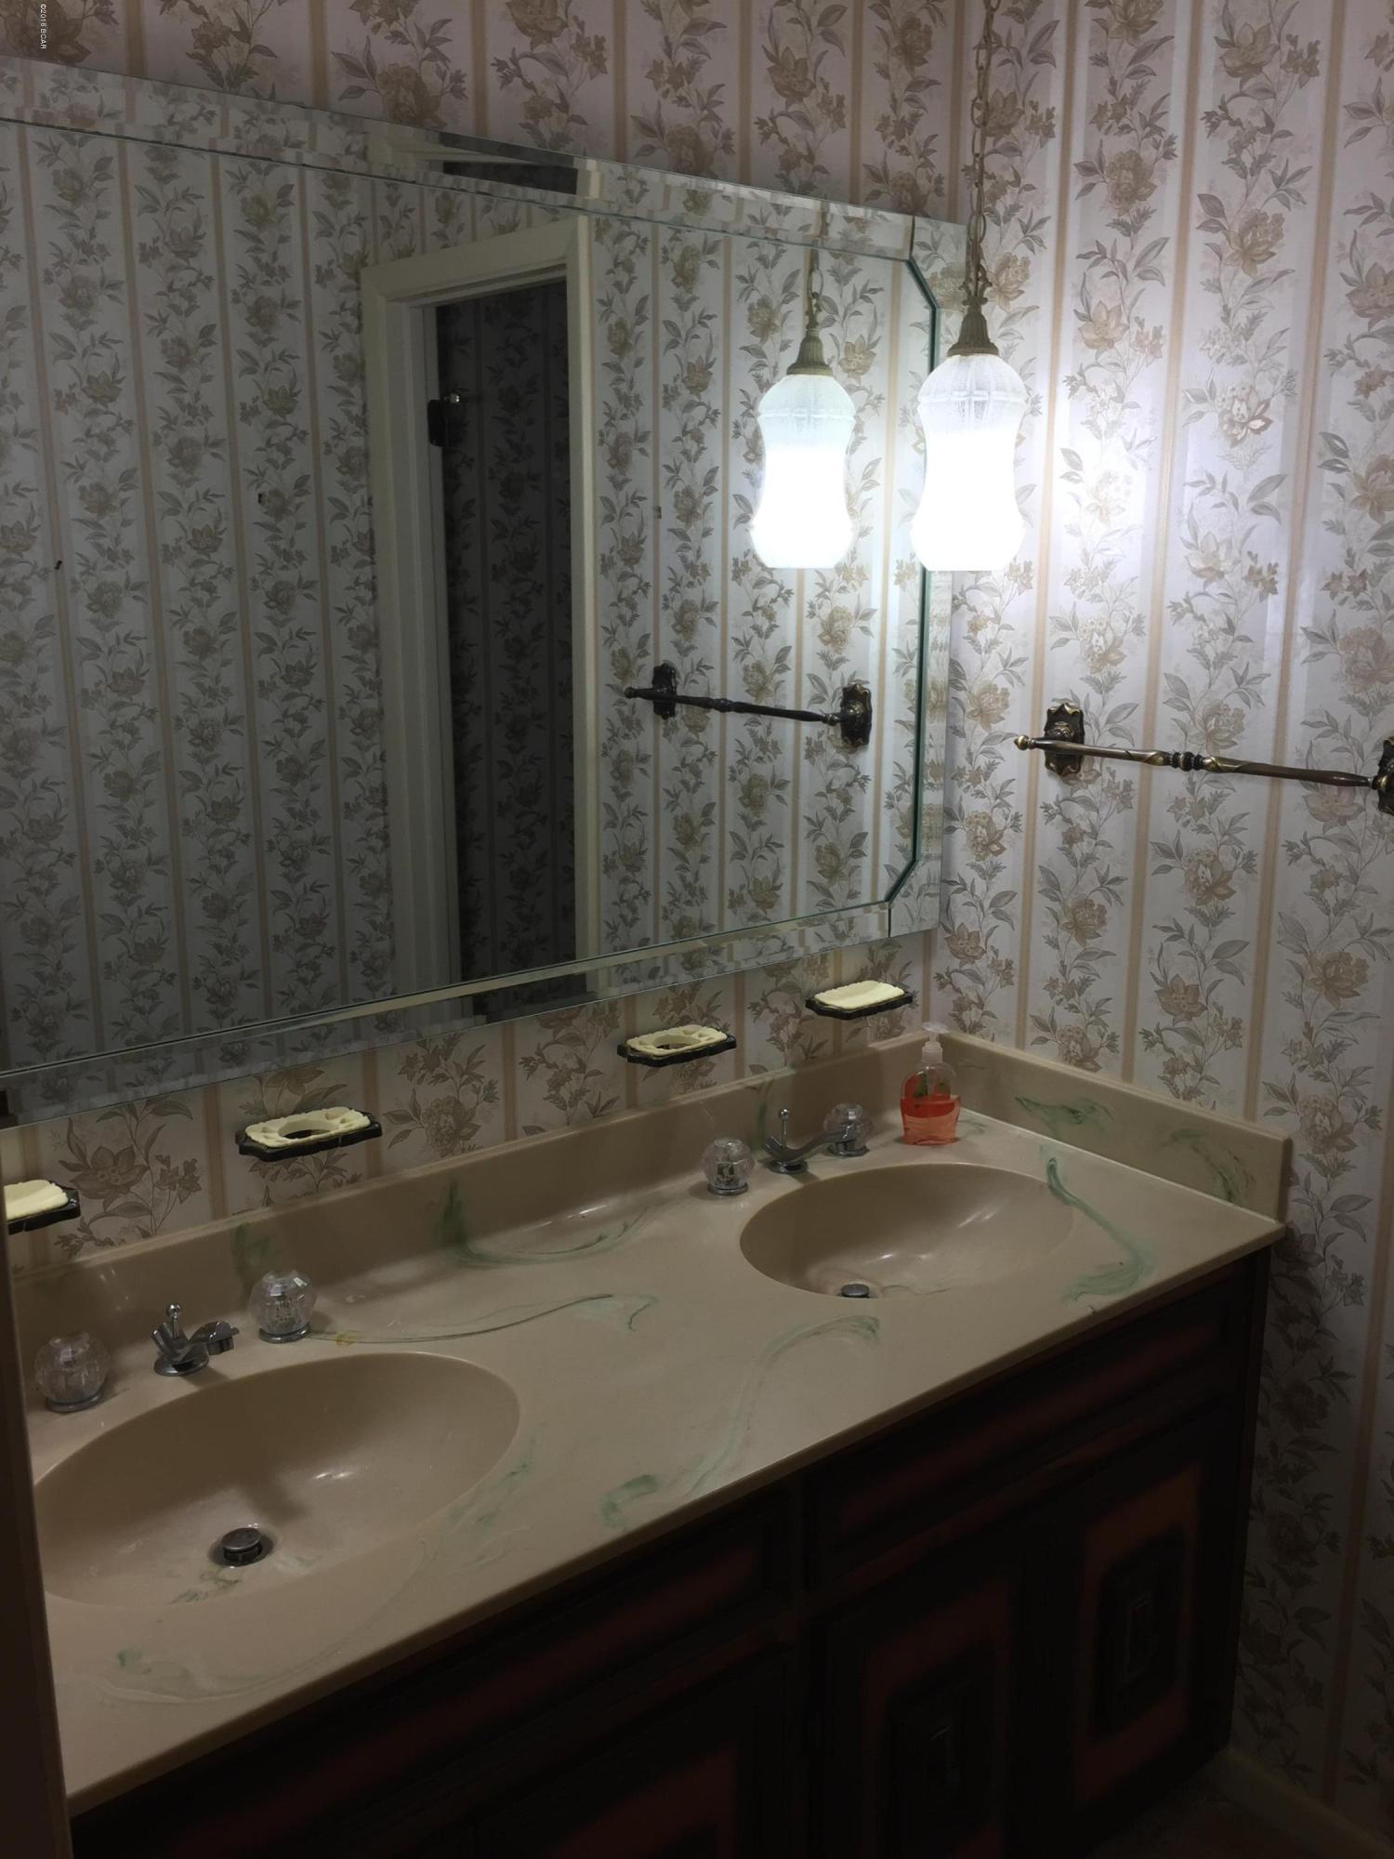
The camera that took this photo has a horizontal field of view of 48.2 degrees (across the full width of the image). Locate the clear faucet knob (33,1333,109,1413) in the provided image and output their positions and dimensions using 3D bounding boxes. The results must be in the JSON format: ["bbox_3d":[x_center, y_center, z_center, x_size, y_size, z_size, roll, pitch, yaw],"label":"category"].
[{"bbox_3d":[-0.572,0.400,1.424,0.063,0.067,0.063,-11,17,-37],"label":"clear faucet knob"}]

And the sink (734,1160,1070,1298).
[{"bbox_3d":[0.245,0.406,1.815,0.425,0.135,0.329,-11,17,-37],"label":"sink"}]

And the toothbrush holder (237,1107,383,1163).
[{"bbox_3d":[-0.393,0.207,1.589,0.137,0.022,0.070,-11,17,-37],"label":"toothbrush holder"}]

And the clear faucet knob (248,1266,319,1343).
[{"bbox_3d":[-0.411,0.369,1.547,0.065,0.068,0.065,0,13,0],"label":"clear faucet knob"}]

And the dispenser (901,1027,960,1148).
[{"bbox_3d":[0.307,0.197,2.039,0.080,0.166,0.050,-1,13,-3],"label":"dispenser"}]

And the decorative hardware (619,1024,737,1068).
[{"bbox_3d":[-0.018,0.136,1.876,0.137,0.022,0.070,-11,17,-37],"label":"decorative hardware"}]

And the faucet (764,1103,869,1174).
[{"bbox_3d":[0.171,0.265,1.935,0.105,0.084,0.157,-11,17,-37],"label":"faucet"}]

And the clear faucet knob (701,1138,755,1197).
[{"bbox_3d":[0.037,0.284,1.896,0.063,0.067,0.063,0,13,0],"label":"clear faucet knob"}]

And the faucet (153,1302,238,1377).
[{"bbox_3d":[-0.475,0.390,1.476,0.053,0.086,0.164,-11,17,-38],"label":"faucet"}]

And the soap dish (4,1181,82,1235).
[{"bbox_3d":[-0.635,0.255,1.406,0.136,0.022,0.070,-11,17,-37],"label":"soap dish"}]

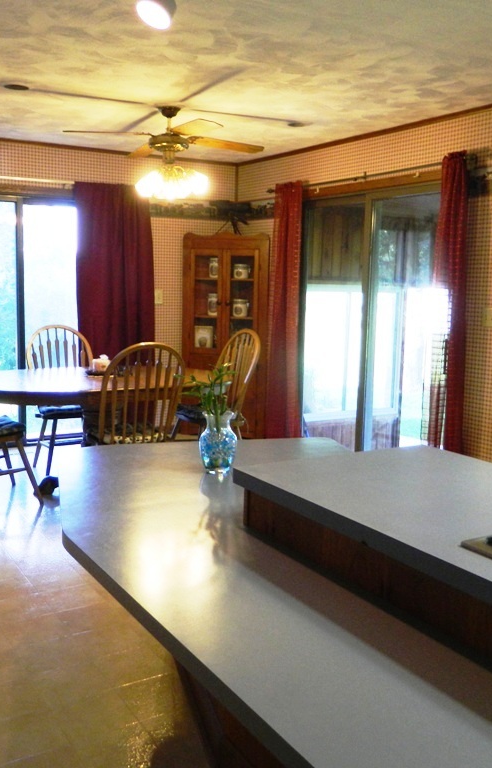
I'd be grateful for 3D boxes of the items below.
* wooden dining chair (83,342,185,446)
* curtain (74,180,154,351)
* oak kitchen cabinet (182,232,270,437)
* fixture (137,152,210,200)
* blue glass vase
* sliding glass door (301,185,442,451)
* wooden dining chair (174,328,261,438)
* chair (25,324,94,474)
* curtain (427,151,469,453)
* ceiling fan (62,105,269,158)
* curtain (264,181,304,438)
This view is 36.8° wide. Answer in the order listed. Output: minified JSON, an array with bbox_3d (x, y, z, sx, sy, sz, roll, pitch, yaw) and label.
[{"bbox_3d":[-0.667,0.253,4.441,0.530,1.055,0.585,-4,10,-30],"label":"wooden dining chair"},{"bbox_3d":[-1.123,-0.599,6.323,0.740,2.170,0.120,-4,10,-32],"label":"curtain"},{"bbox_3d":[-0.133,-0.443,6.751,0.770,1.780,0.450,3,9,13],"label":"oak kitchen cabinet"},{"bbox_3d":[-0.488,-1.301,4.670,0.440,0.270,0.440,1,8,0],"label":"fixture"},{"bbox_3d":[-0.097,0.203,2.580,0.130,0.208,0.130,1,8,0],"label":"blue glass vase"},{"bbox_3d":[0.917,-0.371,5.444,0.100,2.050,1.780,-4,10,-32],"label":"sliding glass door"},{"bbox_3d":[-0.218,0.137,5.295,0.585,1.055,0.530,-4,10,-32],"label":"wooden dining chair"},{"bbox_3d":[-1.266,0.114,5.329,0.530,1.055,0.585,-4,10,-32],"label":"chair"},{"bbox_3d":[1.280,-0.330,4.690,0.110,2.170,0.290,-4,10,-32],"label":"curtain"},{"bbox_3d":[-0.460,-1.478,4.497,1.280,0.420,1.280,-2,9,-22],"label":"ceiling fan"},{"bbox_3d":[0.335,-0.566,6.213,0.110,2.200,0.480,-4,10,-32],"label":"curtain"}]

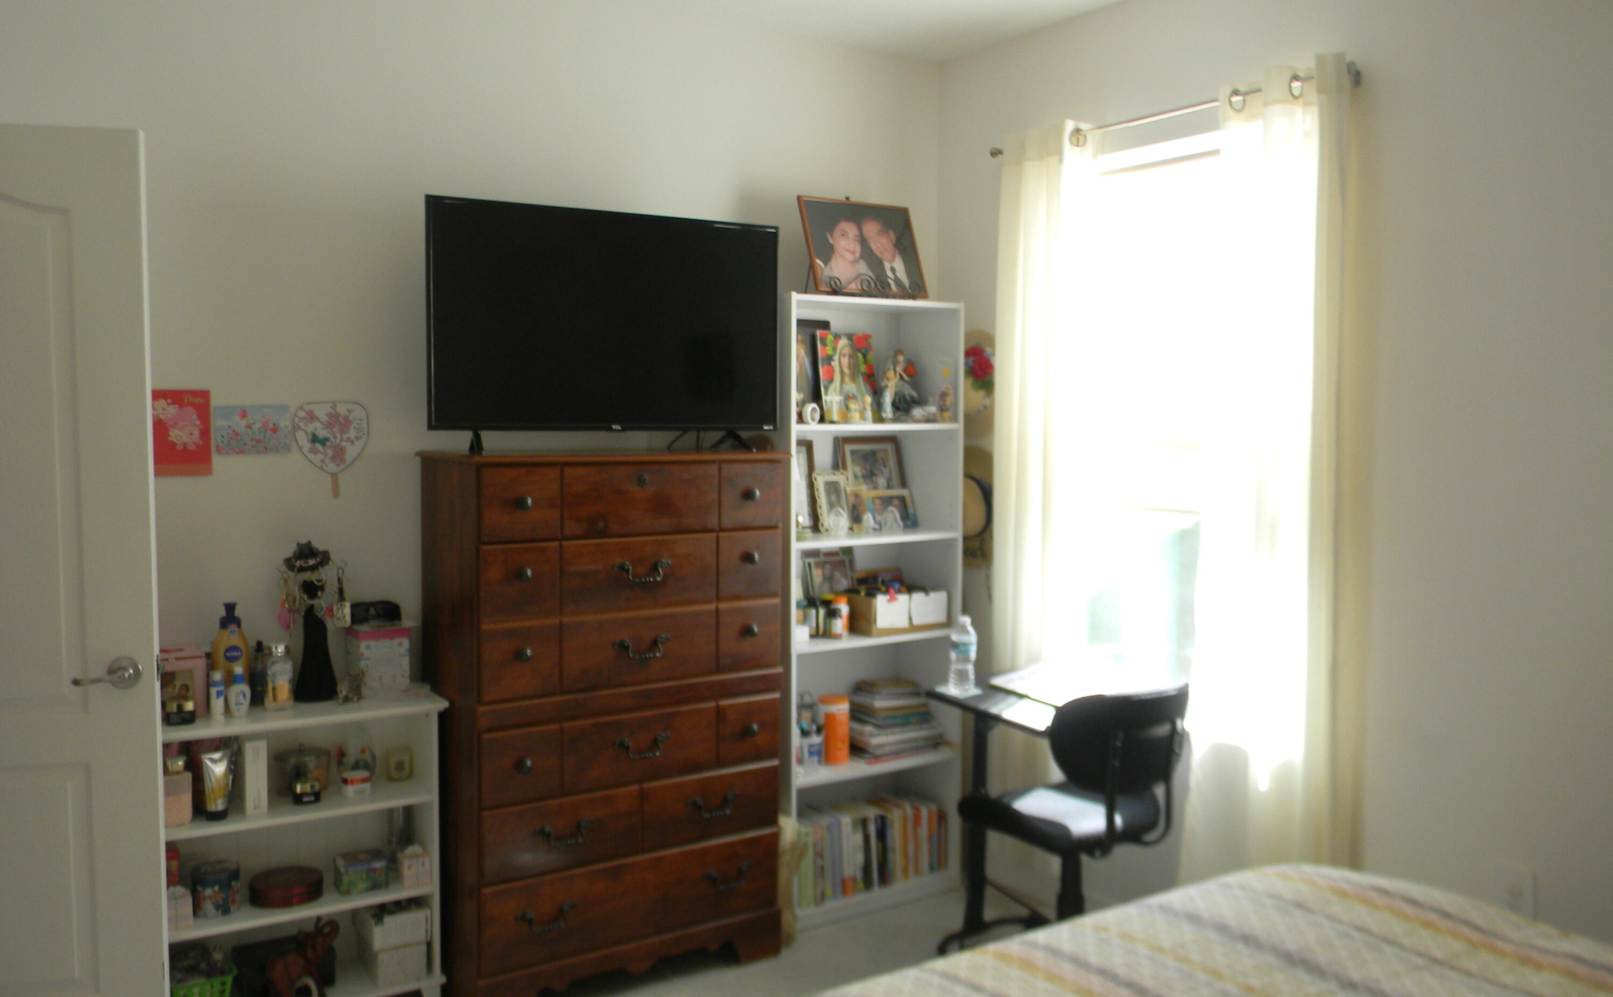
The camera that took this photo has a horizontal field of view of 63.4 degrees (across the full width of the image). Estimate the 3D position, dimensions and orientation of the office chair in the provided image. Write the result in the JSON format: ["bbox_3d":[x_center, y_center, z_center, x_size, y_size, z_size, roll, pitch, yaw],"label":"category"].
[{"bbox_3d":[0.670,0.839,3.340,0.520,0.815,0.560,-2,6,-32],"label":"office chair"}]

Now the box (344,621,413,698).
[{"bbox_3d":[-1.060,0.397,3.235,0.128,0.152,0.120,-2,6,-32],"label":"box"}]

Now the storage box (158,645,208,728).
[{"bbox_3d":[-1.451,0.422,2.968,0.140,0.146,0.137,-2,6,-32],"label":"storage box"}]

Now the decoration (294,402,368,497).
[{"bbox_3d":[-1.168,-0.120,3.207,0.178,0.234,0.015,-2,6,-32],"label":"decoration"}]

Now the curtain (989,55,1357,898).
[{"bbox_3d":[0.860,0.076,3.335,0.110,2.140,1.180,-2,6,-32],"label":"curtain"}]

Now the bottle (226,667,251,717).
[{"bbox_3d":[-1.292,0.440,2.973,0.049,0.112,0.038,-2,6,-32],"label":"bottle"}]

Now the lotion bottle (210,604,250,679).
[{"bbox_3d":[-1.337,0.366,3.029,0.082,0.248,0.055,-2,6,-32],"label":"lotion bottle"}]

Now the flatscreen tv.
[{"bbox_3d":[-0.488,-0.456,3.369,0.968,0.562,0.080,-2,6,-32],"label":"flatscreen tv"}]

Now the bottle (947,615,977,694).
[{"bbox_3d":[0.421,0.425,3.537,0.065,0.205,0.065,-2,6,-32],"label":"bottle"}]

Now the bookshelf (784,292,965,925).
[{"bbox_3d":[0.136,0.310,3.868,0.604,1.775,0.293,-2,6,-32],"label":"bookshelf"}]

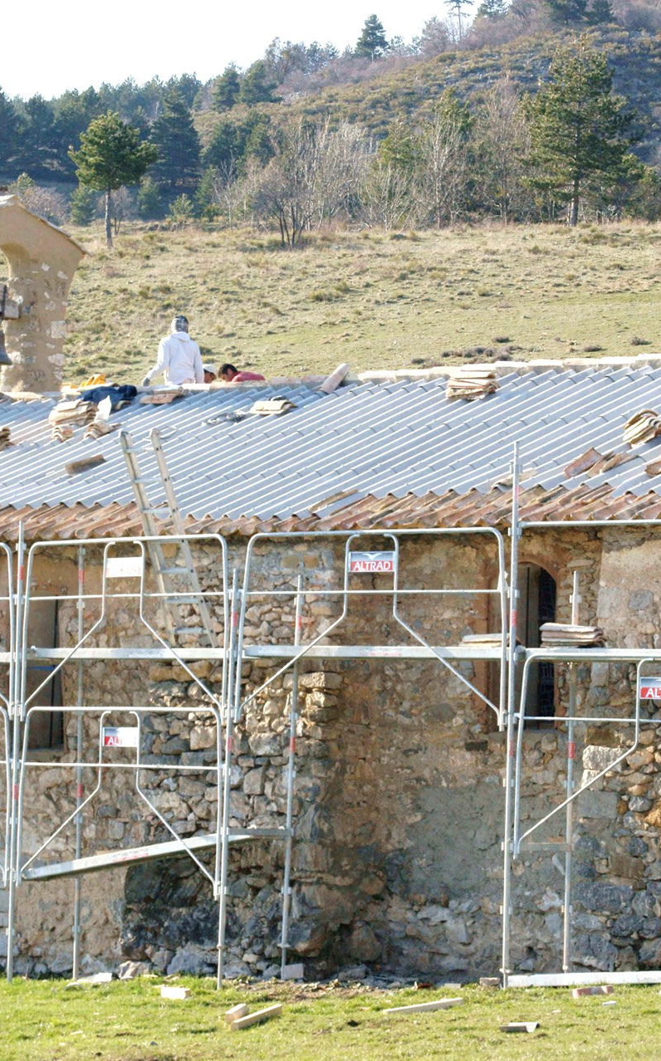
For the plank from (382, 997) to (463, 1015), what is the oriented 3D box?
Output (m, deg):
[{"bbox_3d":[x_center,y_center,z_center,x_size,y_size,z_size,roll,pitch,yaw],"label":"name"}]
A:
[{"bbox_3d":[0.678,3.495,26.700,0.060,0.055,1.190,-1,-4,28],"label":"plank"}]

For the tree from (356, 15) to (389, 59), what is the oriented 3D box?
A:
[{"bbox_3d":[4.944,-58.421,430.000,3.722,5.060,3.722,1,-3,0],"label":"tree"}]

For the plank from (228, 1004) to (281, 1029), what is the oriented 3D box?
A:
[{"bbox_3d":[-0.535,3.537,26.400,0.060,0.065,1.432,0,-3,12],"label":"plank"}]

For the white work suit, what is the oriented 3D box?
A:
[{"bbox_3d":[-1.703,-1.859,39.700,0.620,0.660,0.340,1,-3,11],"label":"white work suit"}]

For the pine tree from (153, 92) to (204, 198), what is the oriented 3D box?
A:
[{"bbox_3d":[-11.187,-28.230,265.000,3.617,7.841,3.617,1,-3,0],"label":"pine tree"}]

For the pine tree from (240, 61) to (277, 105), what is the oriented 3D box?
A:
[{"bbox_3d":[-6.512,-40.712,330.000,3.397,4.077,3.397,1,-3,0],"label":"pine tree"}]

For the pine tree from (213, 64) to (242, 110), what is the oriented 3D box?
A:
[{"bbox_3d":[-10.540,-45.192,370.000,2.833,4.603,2.833,1,-3,0],"label":"pine tree"}]

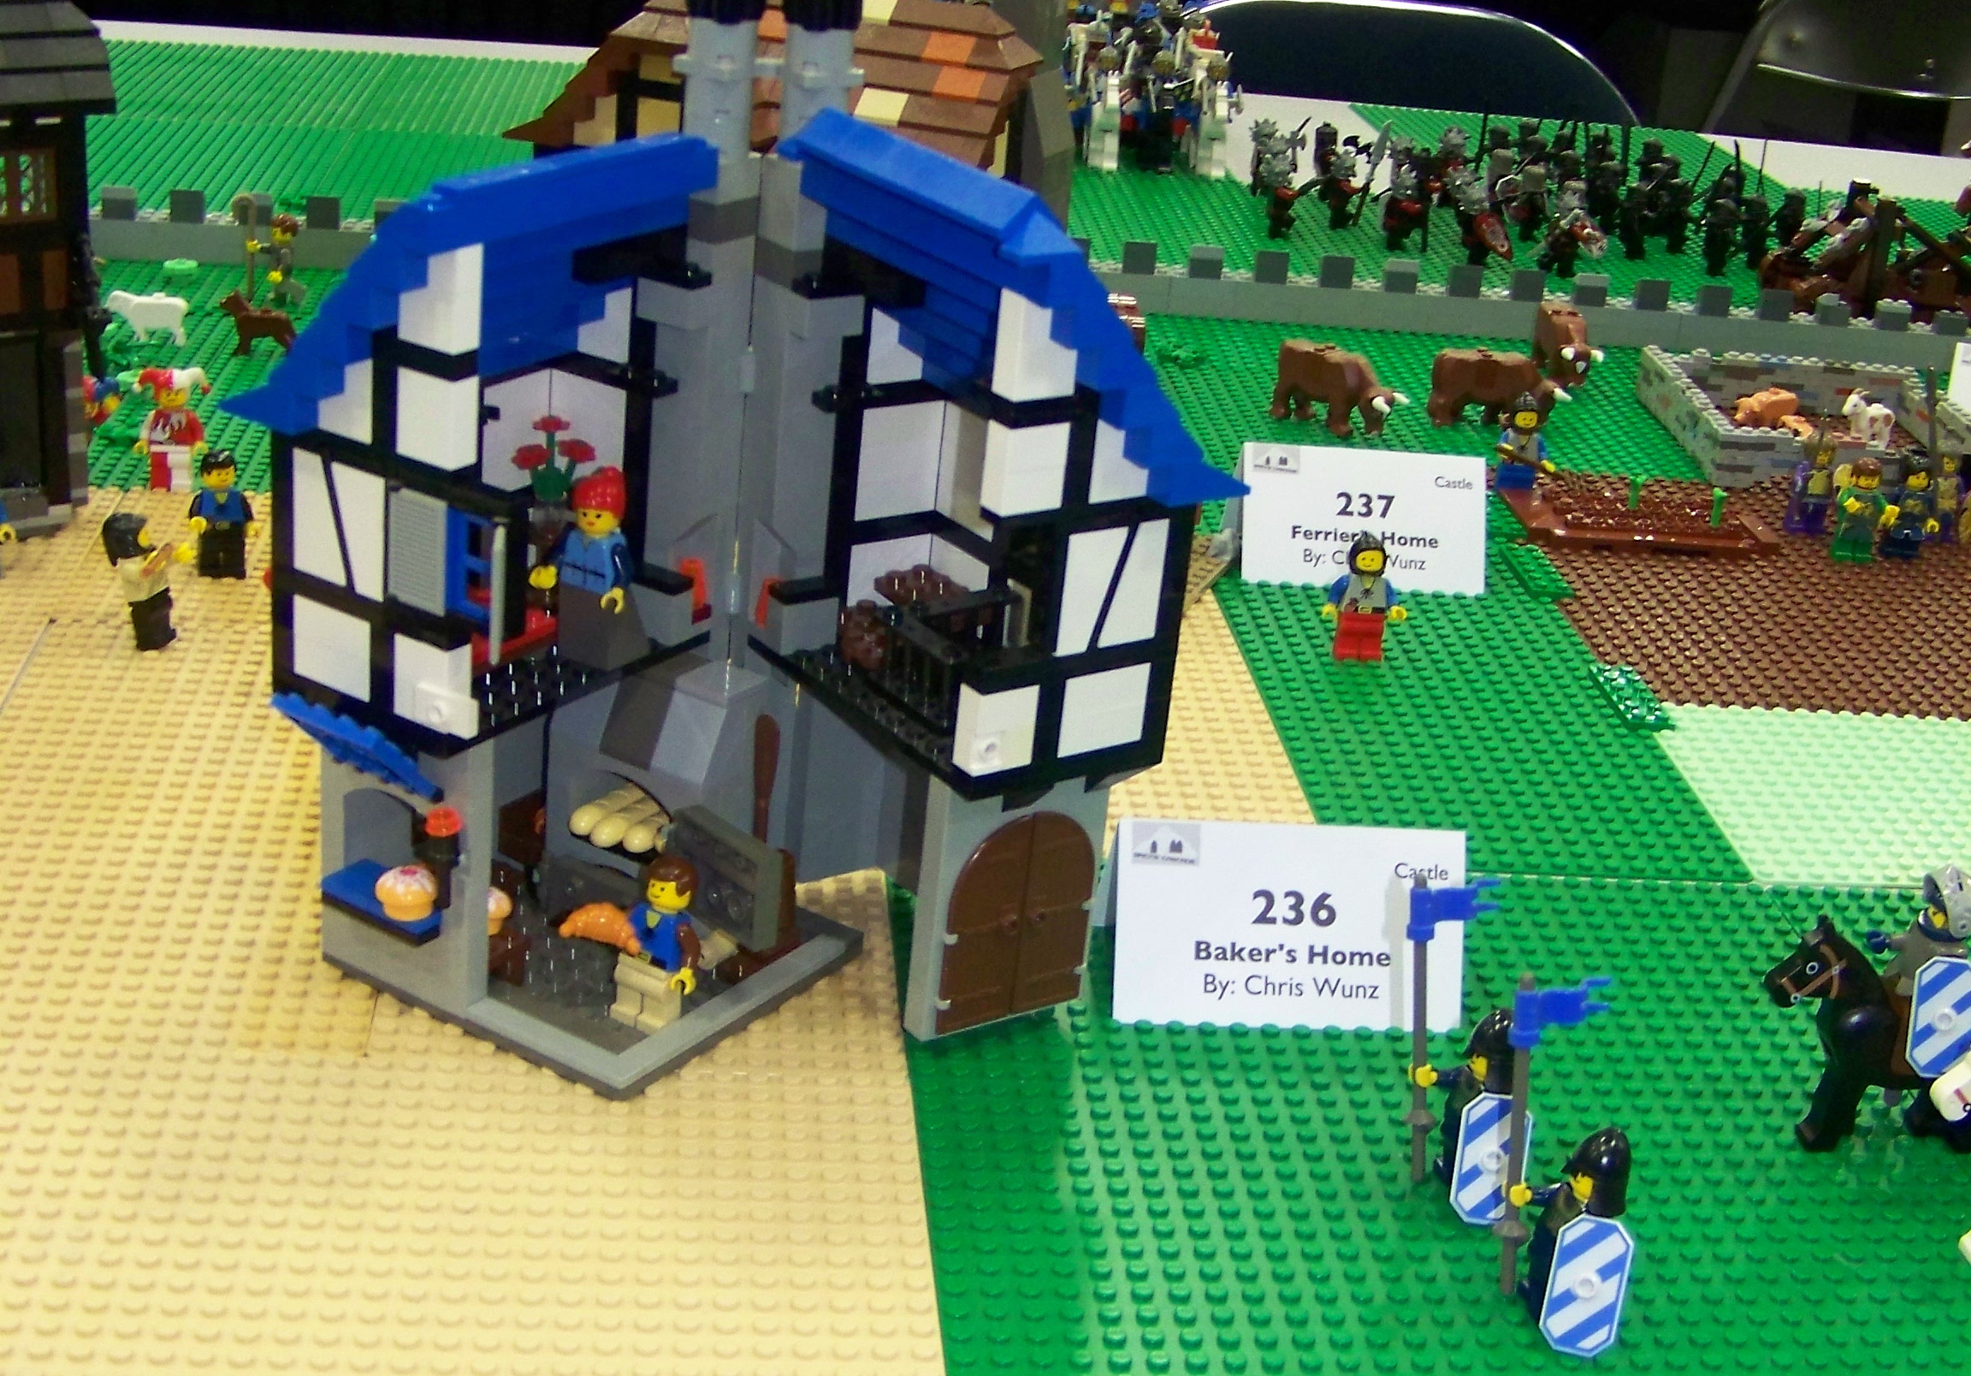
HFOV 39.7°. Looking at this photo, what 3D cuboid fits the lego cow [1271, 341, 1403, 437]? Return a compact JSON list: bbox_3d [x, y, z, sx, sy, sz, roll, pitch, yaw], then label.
[{"bbox_3d":[0.148,-0.126,1.158,0.052,0.032,0.018,17,26,26],"label":"lego cow"}]

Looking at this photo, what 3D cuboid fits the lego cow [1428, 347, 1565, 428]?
[{"bbox_3d":[0.220,-0.128,1.173,0.060,0.034,0.020,1,23,-11],"label":"lego cow"}]

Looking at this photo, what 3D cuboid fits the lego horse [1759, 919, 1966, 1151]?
[{"bbox_3d":[0.206,0.080,0.629,0.062,0.057,0.018,2,23,-6],"label":"lego horse"}]

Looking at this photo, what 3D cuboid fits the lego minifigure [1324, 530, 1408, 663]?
[{"bbox_3d":[0.127,-0.029,0.913,0.027,0.043,0.014,2,23,-6],"label":"lego minifigure"}]

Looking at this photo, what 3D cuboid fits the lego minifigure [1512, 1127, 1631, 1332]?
[{"bbox_3d":[0.121,0.113,0.572,0.021,0.048,0.028,2,23,-6],"label":"lego minifigure"}]

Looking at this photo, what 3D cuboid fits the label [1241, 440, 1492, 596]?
[{"bbox_3d":[0.136,-0.066,0.993,0.090,0.045,0.052,3,23,-6],"label":"label"}]

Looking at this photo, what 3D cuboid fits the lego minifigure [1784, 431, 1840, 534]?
[{"bbox_3d":[0.327,-0.082,1.081,0.024,0.043,0.016,-2,24,-17],"label":"lego minifigure"}]

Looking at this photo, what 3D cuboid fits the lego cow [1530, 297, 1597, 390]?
[{"bbox_3d":[0.269,-0.160,1.262,0.018,0.032,0.050,2,23,-7],"label":"lego cow"}]

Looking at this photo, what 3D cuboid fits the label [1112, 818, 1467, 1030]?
[{"bbox_3d":[0.076,0.054,0.696,0.089,0.045,0.051,3,23,-6],"label":"label"}]

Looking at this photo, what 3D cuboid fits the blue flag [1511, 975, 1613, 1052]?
[{"bbox_3d":[0.118,0.067,0.563,0.021,0.015,0.005,-3,24,-4],"label":"blue flag"}]

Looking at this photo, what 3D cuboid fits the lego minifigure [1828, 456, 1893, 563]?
[{"bbox_3d":[0.338,-0.069,1.051,0.024,0.042,0.015,4,23,-2],"label":"lego minifigure"}]

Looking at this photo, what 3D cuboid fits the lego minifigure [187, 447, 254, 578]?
[{"bbox_3d":[-0.249,-0.057,0.896,0.024,0.043,0.014,2,23,-6],"label":"lego minifigure"}]

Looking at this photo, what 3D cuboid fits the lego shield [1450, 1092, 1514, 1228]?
[{"bbox_3d":[0.113,0.105,0.608,0.017,0.029,0.006,7,-8,29],"label":"lego shield"}]

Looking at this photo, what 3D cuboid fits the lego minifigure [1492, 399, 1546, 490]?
[{"bbox_3d":[0.210,-0.098,1.071,0.024,0.039,0.015,2,23,-9],"label":"lego minifigure"}]

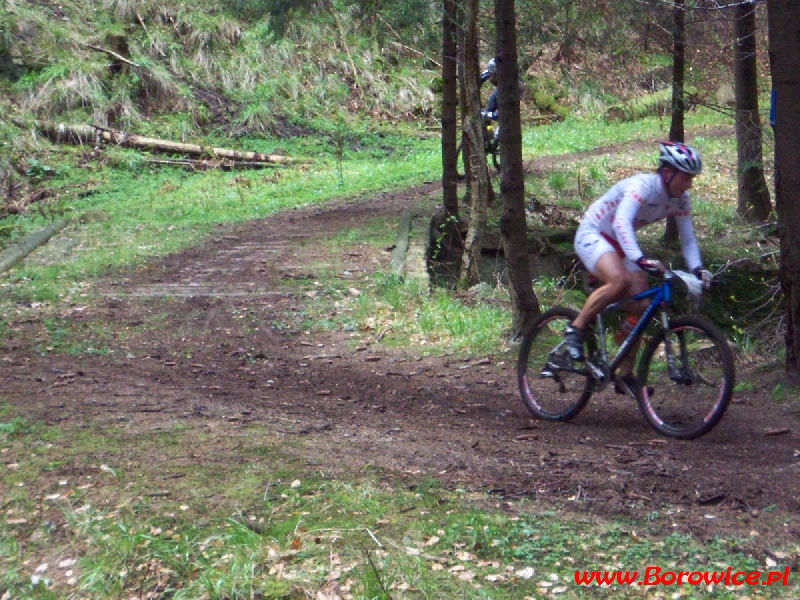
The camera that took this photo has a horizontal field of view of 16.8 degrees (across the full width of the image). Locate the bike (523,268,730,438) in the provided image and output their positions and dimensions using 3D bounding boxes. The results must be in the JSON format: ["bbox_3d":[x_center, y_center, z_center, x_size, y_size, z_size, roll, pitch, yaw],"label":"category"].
[{"bbox_3d":[1.225,0.240,15.100,0.580,0.980,1.710,-5,6,-40],"label":"bike"}]

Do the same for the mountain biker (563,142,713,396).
[{"bbox_3d":[1.283,-0.173,15.050,0.580,1.420,0.900,-5,6,-40],"label":"mountain biker"}]

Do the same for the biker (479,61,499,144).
[{"bbox_3d":[1.370,-2.650,38.000,0.600,1.450,0.850,2,6,34],"label":"biker"}]

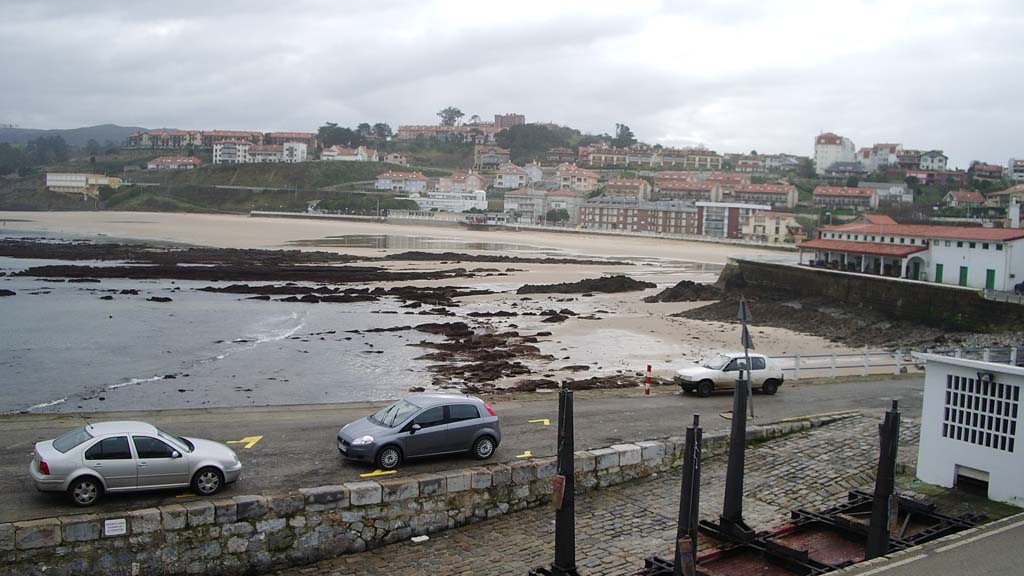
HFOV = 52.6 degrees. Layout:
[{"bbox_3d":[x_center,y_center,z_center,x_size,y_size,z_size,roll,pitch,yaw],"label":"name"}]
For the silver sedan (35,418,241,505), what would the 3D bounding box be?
[{"bbox_3d":[-8.100,3.720,22.530,4.370,1.445,1.735,-1,6,-27],"label":"silver sedan"}]

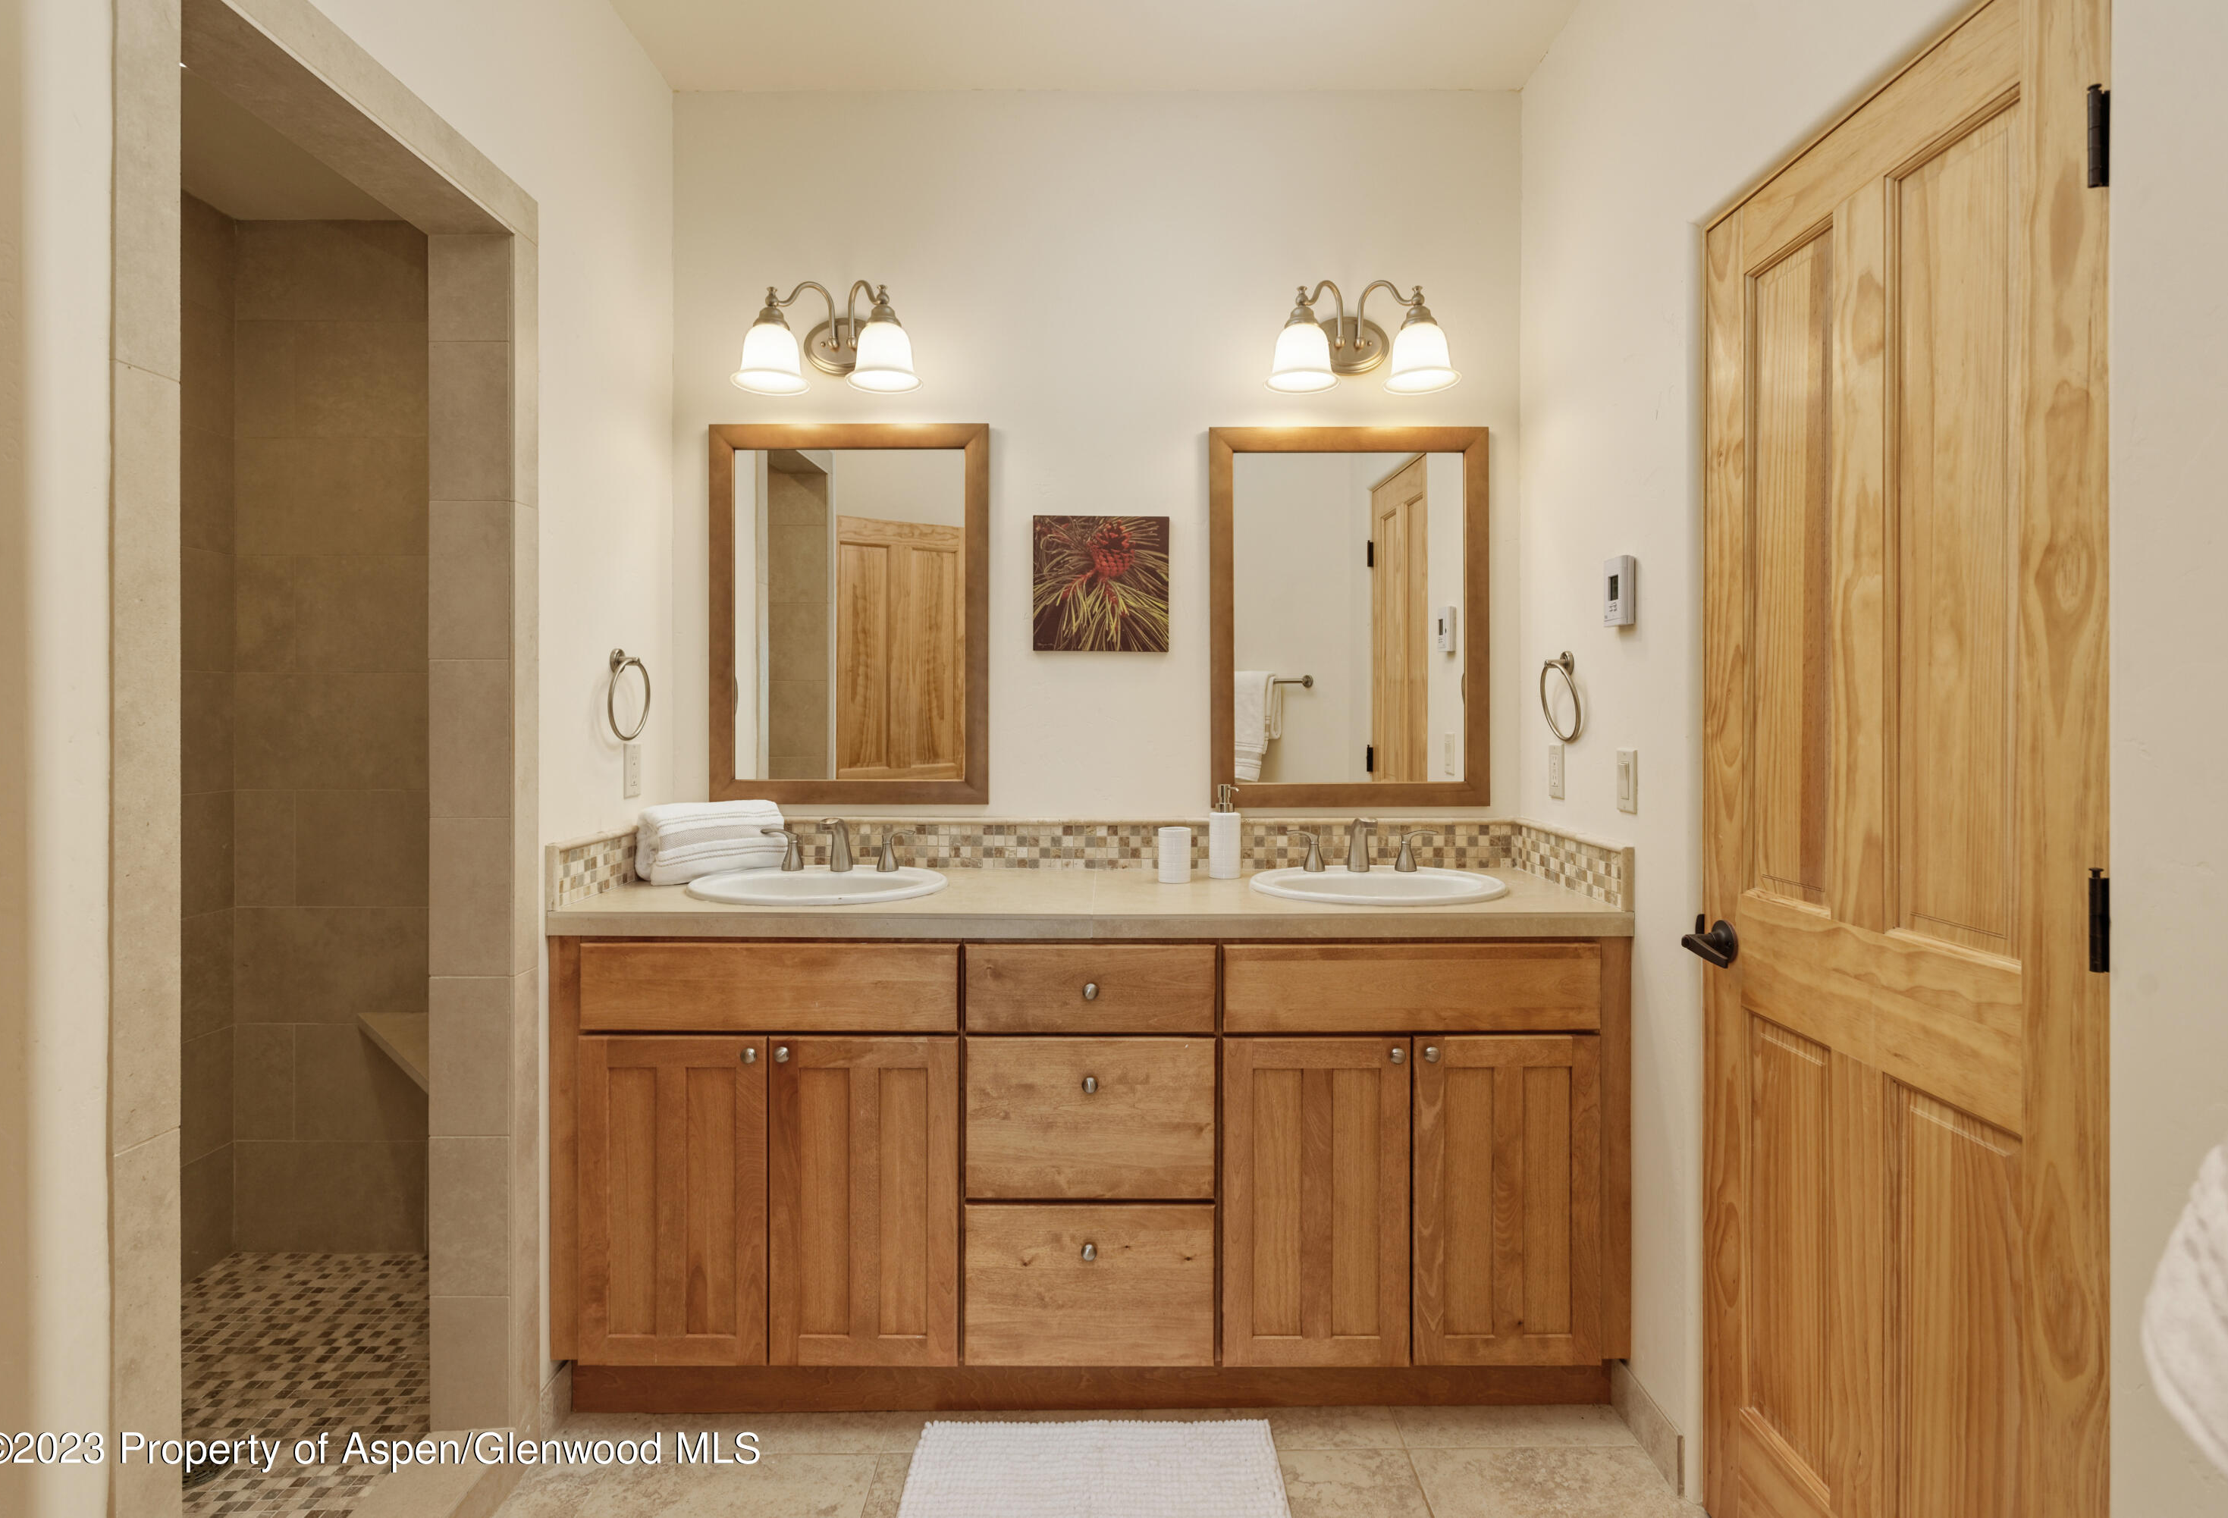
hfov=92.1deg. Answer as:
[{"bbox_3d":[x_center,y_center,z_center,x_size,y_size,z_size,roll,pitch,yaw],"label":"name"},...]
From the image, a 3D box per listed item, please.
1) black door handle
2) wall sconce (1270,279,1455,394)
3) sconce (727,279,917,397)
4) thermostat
[{"bbox_3d":[0.906,0.285,1.608,0.067,0.067,0.145,0,1,0],"label":"black door handle"},{"bbox_3d":[0.534,-0.925,2.330,0.410,0.240,0.220,0,1,0],"label":"wall sconce"},{"bbox_3d":[-0.610,-0.925,2.330,0.410,0.240,0.220,0,1,0],"label":"sconce"},{"bbox_3d":[0.913,-0.302,1.937,0.025,0.123,0.073,0,1,0],"label":"thermostat"}]

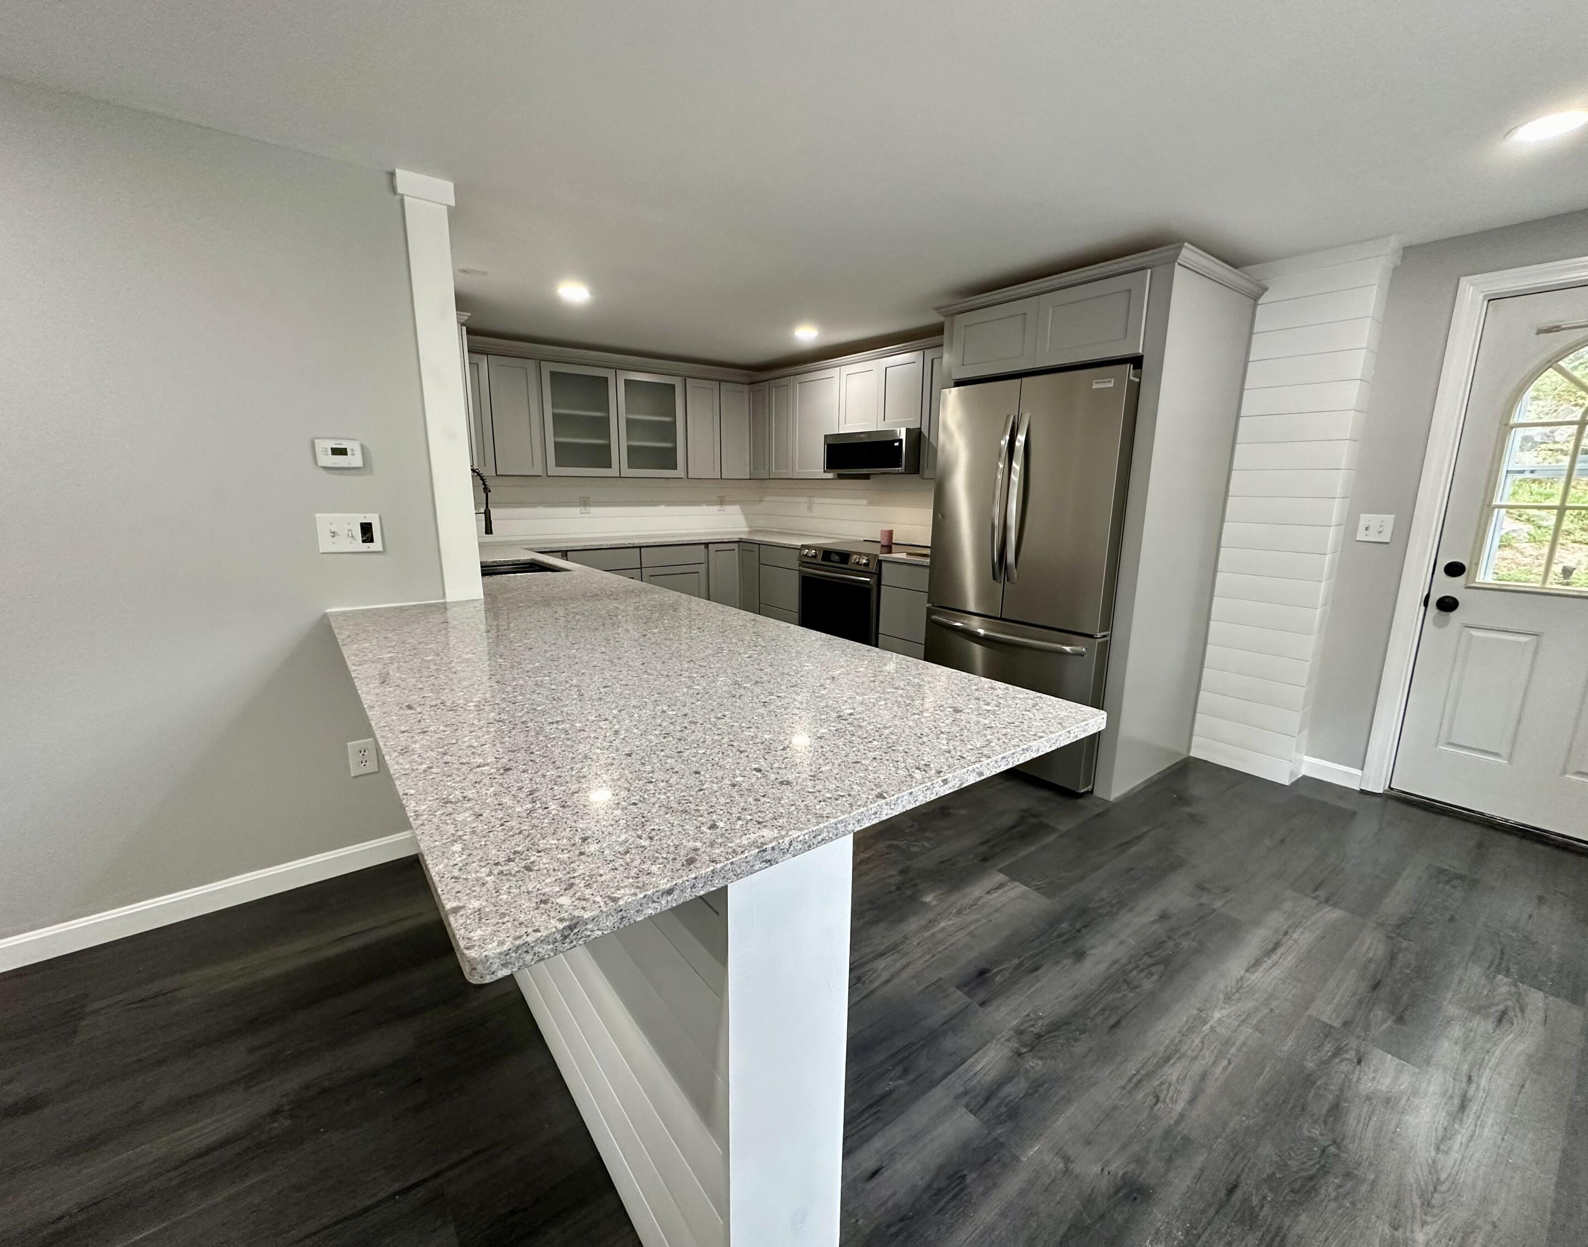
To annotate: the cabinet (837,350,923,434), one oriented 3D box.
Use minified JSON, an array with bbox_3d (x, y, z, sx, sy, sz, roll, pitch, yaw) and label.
[{"bbox_3d":[0.680,-1.522,4.524,0.318,0.453,0.763,-8,15,-36],"label":"cabinet"}]

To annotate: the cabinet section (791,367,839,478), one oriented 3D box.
[{"bbox_3d":[0.280,-1.454,5.004,0.325,0.752,0.532,-8,15,-36],"label":"cabinet section"}]

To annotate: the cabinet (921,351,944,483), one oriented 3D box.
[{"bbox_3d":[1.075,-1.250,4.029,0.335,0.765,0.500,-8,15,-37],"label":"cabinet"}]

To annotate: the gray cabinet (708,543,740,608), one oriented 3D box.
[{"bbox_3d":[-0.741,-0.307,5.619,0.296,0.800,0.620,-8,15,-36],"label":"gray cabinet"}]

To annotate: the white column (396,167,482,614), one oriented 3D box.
[{"bbox_3d":[-1.222,-0.754,2.328,0.167,1.370,0.155,-8,15,-36],"label":"white column"}]

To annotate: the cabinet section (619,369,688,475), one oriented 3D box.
[{"bbox_3d":[-1.163,-1.511,5.207,0.532,0.752,0.325,-8,15,-36],"label":"cabinet section"}]

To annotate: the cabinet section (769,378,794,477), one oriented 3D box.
[{"bbox_3d":[0.027,-1.526,5.336,0.325,0.752,0.305,-8,15,-36],"label":"cabinet section"}]

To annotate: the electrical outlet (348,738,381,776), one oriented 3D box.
[{"bbox_3d":[-1.490,0.462,2.325,0.076,0.124,0.009,-8,15,-37],"label":"electrical outlet"}]

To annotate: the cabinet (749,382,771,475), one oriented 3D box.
[{"bbox_3d":[-0.157,-1.600,5.631,0.318,0.769,0.275,-8,15,-36],"label":"cabinet"}]

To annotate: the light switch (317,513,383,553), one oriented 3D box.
[{"bbox_3d":[-1.446,-0.294,2.192,0.172,0.123,0.014,-8,15,-37],"label":"light switch"}]

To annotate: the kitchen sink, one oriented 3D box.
[{"bbox_3d":[-1.453,-0.165,3.461,0.440,0.220,0.670,-8,15,-37],"label":"kitchen sink"}]

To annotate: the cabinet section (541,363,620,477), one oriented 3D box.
[{"bbox_3d":[-1.597,-1.450,4.890,0.530,0.752,0.325,-8,15,-36],"label":"cabinet section"}]

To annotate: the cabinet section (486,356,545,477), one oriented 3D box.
[{"bbox_3d":[-1.953,-1.399,4.630,0.302,0.752,0.325,-8,15,-36],"label":"cabinet section"}]

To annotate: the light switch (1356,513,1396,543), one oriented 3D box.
[{"bbox_3d":[2.530,-0.410,2.924,0.014,0.118,0.117,-8,15,-37],"label":"light switch"}]

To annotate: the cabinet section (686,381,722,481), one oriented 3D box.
[{"bbox_3d":[-0.811,-1.562,5.465,0.298,0.752,0.325,-8,15,-36],"label":"cabinet section"}]

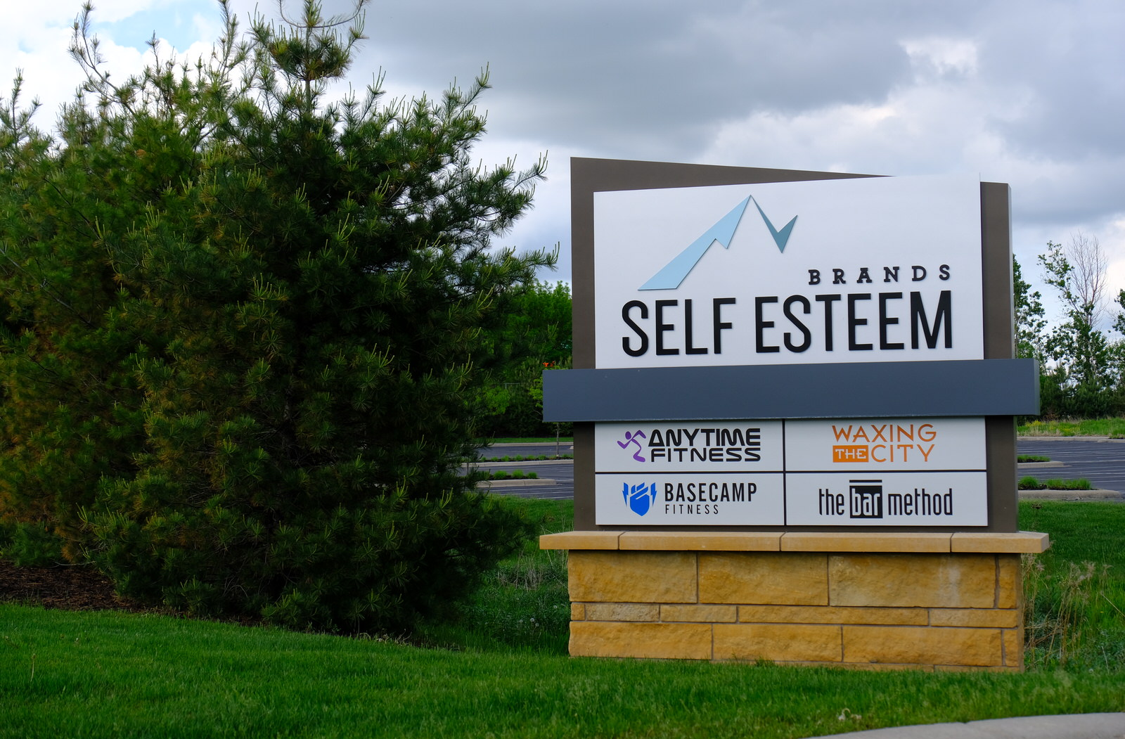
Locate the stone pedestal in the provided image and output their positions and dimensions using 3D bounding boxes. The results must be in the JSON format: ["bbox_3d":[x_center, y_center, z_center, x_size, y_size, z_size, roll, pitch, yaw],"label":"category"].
[{"bbox_3d":[1.327,1.320,10.516,2.870,0.759,0.611,-1,-3,18],"label":"stone pedestal"}]

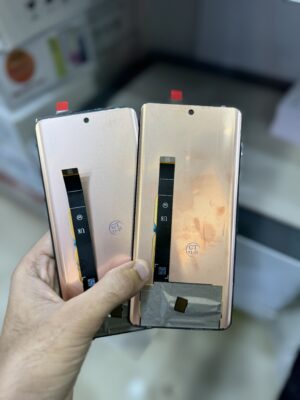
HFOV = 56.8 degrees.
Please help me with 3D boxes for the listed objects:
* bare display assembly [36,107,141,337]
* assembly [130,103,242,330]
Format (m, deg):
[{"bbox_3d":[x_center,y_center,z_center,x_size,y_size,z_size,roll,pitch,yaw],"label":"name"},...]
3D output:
[{"bbox_3d":[-0.034,0.017,0.199,0.072,0.159,0.006,-9,0,-5],"label":"bare display assembly"},{"bbox_3d":[0.026,0.012,0.198,0.072,0.159,0.006,3,-1,-1],"label":"assembly"}]

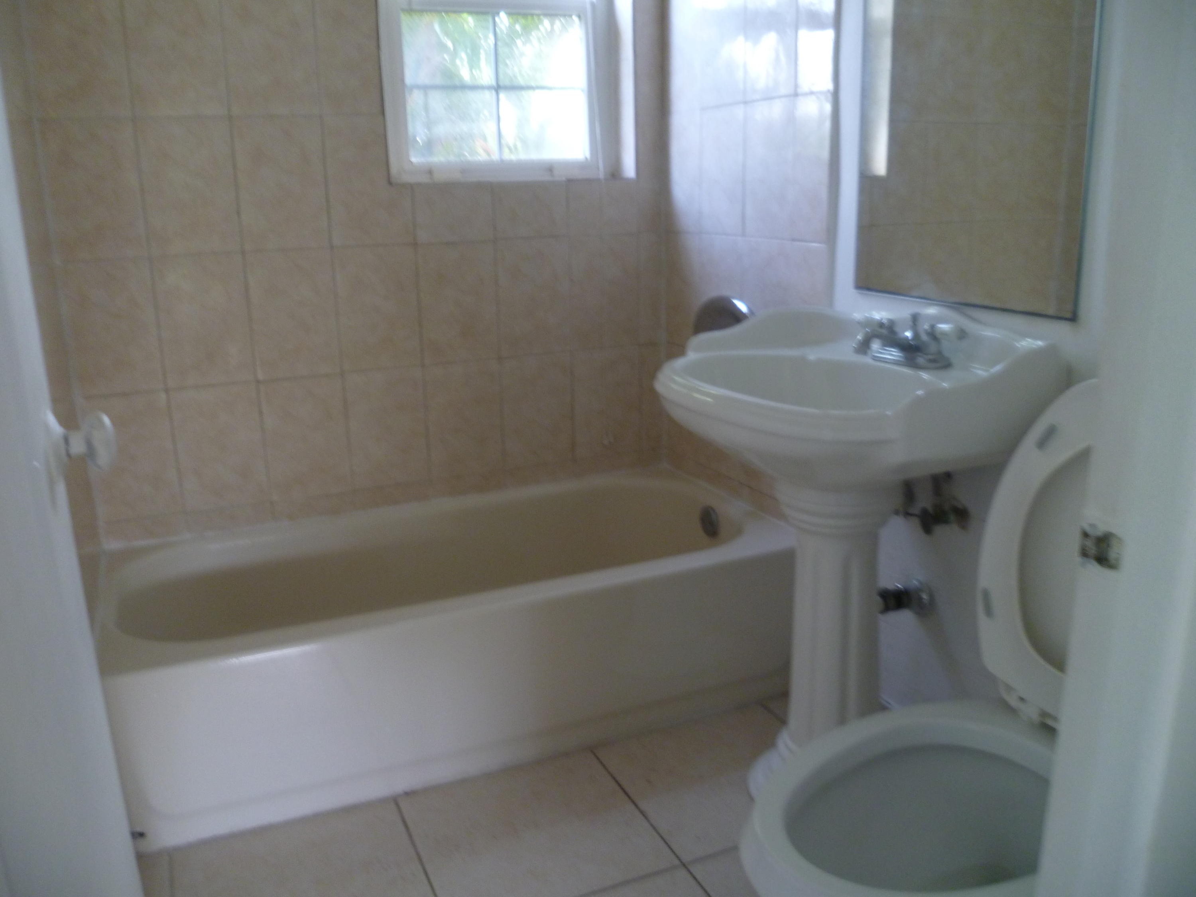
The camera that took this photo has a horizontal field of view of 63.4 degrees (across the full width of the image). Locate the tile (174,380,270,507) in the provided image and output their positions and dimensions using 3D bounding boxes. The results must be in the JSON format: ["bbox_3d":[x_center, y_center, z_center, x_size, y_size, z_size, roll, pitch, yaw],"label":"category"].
[{"bbox_3d":[-0.885,-0.002,2.271,0.198,0.298,0.010,-8,16,-22],"label":"tile"}]

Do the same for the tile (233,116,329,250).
[{"bbox_3d":[-0.745,-0.623,2.281,0.202,0.304,0.010,-7,15,-22],"label":"tile"}]

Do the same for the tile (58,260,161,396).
[{"bbox_3d":[-1.103,-0.279,2.209,0.180,0.304,0.010,-7,15,-22],"label":"tile"}]

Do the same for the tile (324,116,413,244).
[{"bbox_3d":[-0.535,-0.625,2.265,0.198,0.298,0.010,-8,16,-22],"label":"tile"}]

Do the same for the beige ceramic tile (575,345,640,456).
[{"bbox_3d":[0.025,-0.124,2.644,0.198,0.298,0.010,-8,16,-22],"label":"beige ceramic tile"}]

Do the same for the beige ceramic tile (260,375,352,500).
[{"bbox_3d":[-0.728,-0.030,2.431,0.202,0.304,0.010,-7,15,-22],"label":"beige ceramic tile"}]

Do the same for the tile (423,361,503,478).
[{"bbox_3d":[-0.347,-0.079,2.523,0.201,0.299,0.010,-8,16,-22],"label":"tile"}]

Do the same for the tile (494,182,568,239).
[{"bbox_3d":[-0.170,-0.601,2.434,0.198,0.141,0.010,-8,16,-22],"label":"tile"}]

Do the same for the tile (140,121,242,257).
[{"bbox_3d":[-0.900,-0.578,2.136,0.201,0.302,0.010,-8,16,-22],"label":"tile"}]

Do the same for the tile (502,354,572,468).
[{"bbox_3d":[-0.164,-0.103,2.657,0.202,0.304,0.010,-7,15,-22],"label":"tile"}]

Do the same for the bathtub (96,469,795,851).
[{"bbox_3d":[-0.335,0.398,2.286,1.507,0.359,0.758,-7,15,-22],"label":"bathtub"}]

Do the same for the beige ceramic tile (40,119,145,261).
[{"bbox_3d":[-1.111,-0.575,2.134,0.180,0.304,0.010,-7,15,-22],"label":"beige ceramic tile"}]

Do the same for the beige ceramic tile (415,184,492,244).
[{"bbox_3d":[-0.356,-0.583,2.388,0.201,0.140,0.010,-8,16,-22],"label":"beige ceramic tile"}]

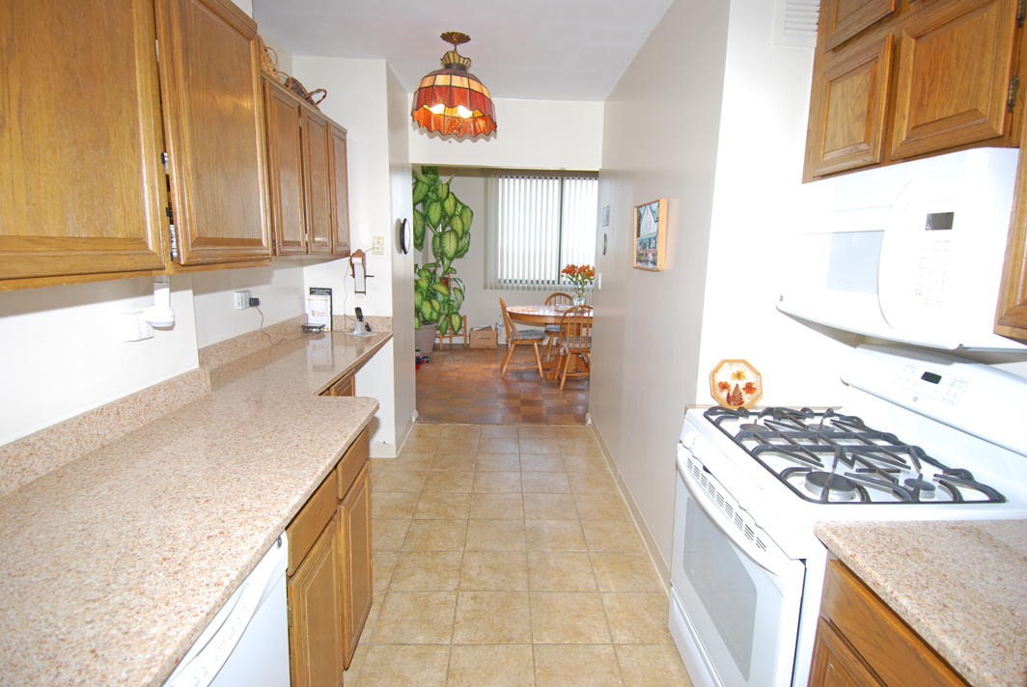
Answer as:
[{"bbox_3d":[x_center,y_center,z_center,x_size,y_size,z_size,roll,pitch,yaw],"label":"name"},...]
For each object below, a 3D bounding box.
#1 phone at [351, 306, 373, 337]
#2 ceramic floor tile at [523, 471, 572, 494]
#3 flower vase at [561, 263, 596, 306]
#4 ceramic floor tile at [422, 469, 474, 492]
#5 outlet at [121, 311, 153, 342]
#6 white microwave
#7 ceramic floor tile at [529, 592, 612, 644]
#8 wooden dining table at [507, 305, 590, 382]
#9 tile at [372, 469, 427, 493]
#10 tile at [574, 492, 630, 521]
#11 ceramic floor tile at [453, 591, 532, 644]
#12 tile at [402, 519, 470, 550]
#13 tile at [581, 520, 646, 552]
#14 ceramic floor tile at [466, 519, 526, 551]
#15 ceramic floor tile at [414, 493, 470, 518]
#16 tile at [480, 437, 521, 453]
[{"bbox_3d":[-0.993,-0.148,3.382,0.110,0.180,0.105,-8,13,-40],"label":"phone"},{"bbox_3d":[0.206,0.889,3.263,0.303,0.010,0.300,1,11,-1],"label":"ceramic floor tile"},{"bbox_3d":[0.744,-0.640,5.866,0.420,0.553,0.400,1,11,-1],"label":"flower vase"},{"bbox_3d":[-0.413,0.893,3.302,0.305,0.010,0.305,0,10,-1],"label":"ceramic floor tile"},{"bbox_3d":[-1.128,-0.050,1.539,0.043,0.088,0.067,1,11,-1],"label":"outlet"},{"bbox_3d":[1.057,-0.244,1.333,0.410,0.405,0.755,0,10,-1],"label":"white microwave"},{"bbox_3d":[0.225,1.115,2.091,0.301,0.010,0.296,1,11,-1],"label":"ceramic floor tile"},{"bbox_3d":[0.674,-0.021,6.065,1.530,0.740,1.070,1,11,-1],"label":"wooden dining table"},{"bbox_3d":[-0.712,0.882,3.250,0.301,0.010,0.296,1,11,-1],"label":"tile"},{"bbox_3d":[0.516,0.948,2.975,0.303,0.010,0.300,1,11,-1],"label":"tile"},{"bbox_3d":[-0.085,1.115,2.093,0.305,0.010,0.305,0,10,-1],"label":"ceramic floor tile"},{"bbox_3d":[-0.397,0.997,2.668,0.301,0.010,0.296,1,11,-1],"label":"tile"},{"bbox_3d":[0.522,1.010,2.711,0.305,0.010,0.305,0,10,-1],"label":"tile"},{"bbox_3d":[-0.091,1.000,2.673,0.301,0.010,0.296,1,11,-1],"label":"ceramic floor tile"},{"bbox_3d":[-0.408,0.948,2.998,0.305,0.010,0.305,0,10,-1],"label":"ceramic floor tile"},{"bbox_3d":[-0.109,0.774,3.846,0.303,0.010,0.300,1,11,-1],"label":"tile"}]

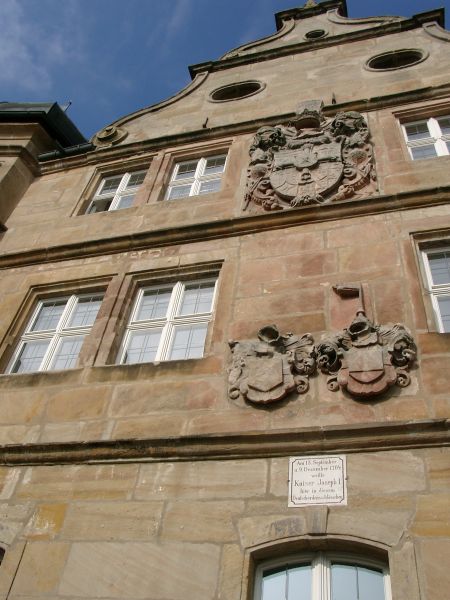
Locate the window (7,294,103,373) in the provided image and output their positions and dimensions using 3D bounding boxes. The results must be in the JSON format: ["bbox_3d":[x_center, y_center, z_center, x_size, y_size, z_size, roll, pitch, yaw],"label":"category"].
[{"bbox_3d":[-2.241,0.486,7.921,1.062,1.495,0.113,-7,-48,15],"label":"window"}]

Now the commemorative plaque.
[{"bbox_3d":[0.812,1.574,5.158,0.501,0.479,0.024,-7,-48,15],"label":"commemorative plaque"}]

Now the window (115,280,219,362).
[{"bbox_3d":[-0.710,0.315,7.514,1.090,1.528,0.113,-7,-48,15],"label":"window"}]

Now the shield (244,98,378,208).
[{"bbox_3d":[1.280,-2.341,9.068,1.880,2.679,0.305,-7,-48,15],"label":"shield"}]

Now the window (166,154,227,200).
[{"bbox_3d":[-0.470,-1.987,9.955,0.978,1.387,0.113,-7,-48,15],"label":"window"}]

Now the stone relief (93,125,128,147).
[{"bbox_3d":[-2.224,-3.106,11.326,0.752,0.846,0.235,-7,-48,15],"label":"stone relief"}]

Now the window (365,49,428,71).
[{"bbox_3d":[3.167,-4.411,10.884,1.137,0.902,0.141,-7,-48,15],"label":"window"}]

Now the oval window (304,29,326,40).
[{"bbox_3d":[1.977,-5.733,12.802,0.540,0.540,0.141,-7,-48,15],"label":"oval window"}]

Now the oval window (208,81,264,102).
[{"bbox_3d":[0.248,-4.103,11.680,1.175,0.916,0.141,-7,-48,15],"label":"oval window"}]

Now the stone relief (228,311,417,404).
[{"bbox_3d":[0.935,0.571,6.034,1.918,1.151,0.259,-7,-48,15],"label":"stone relief"}]

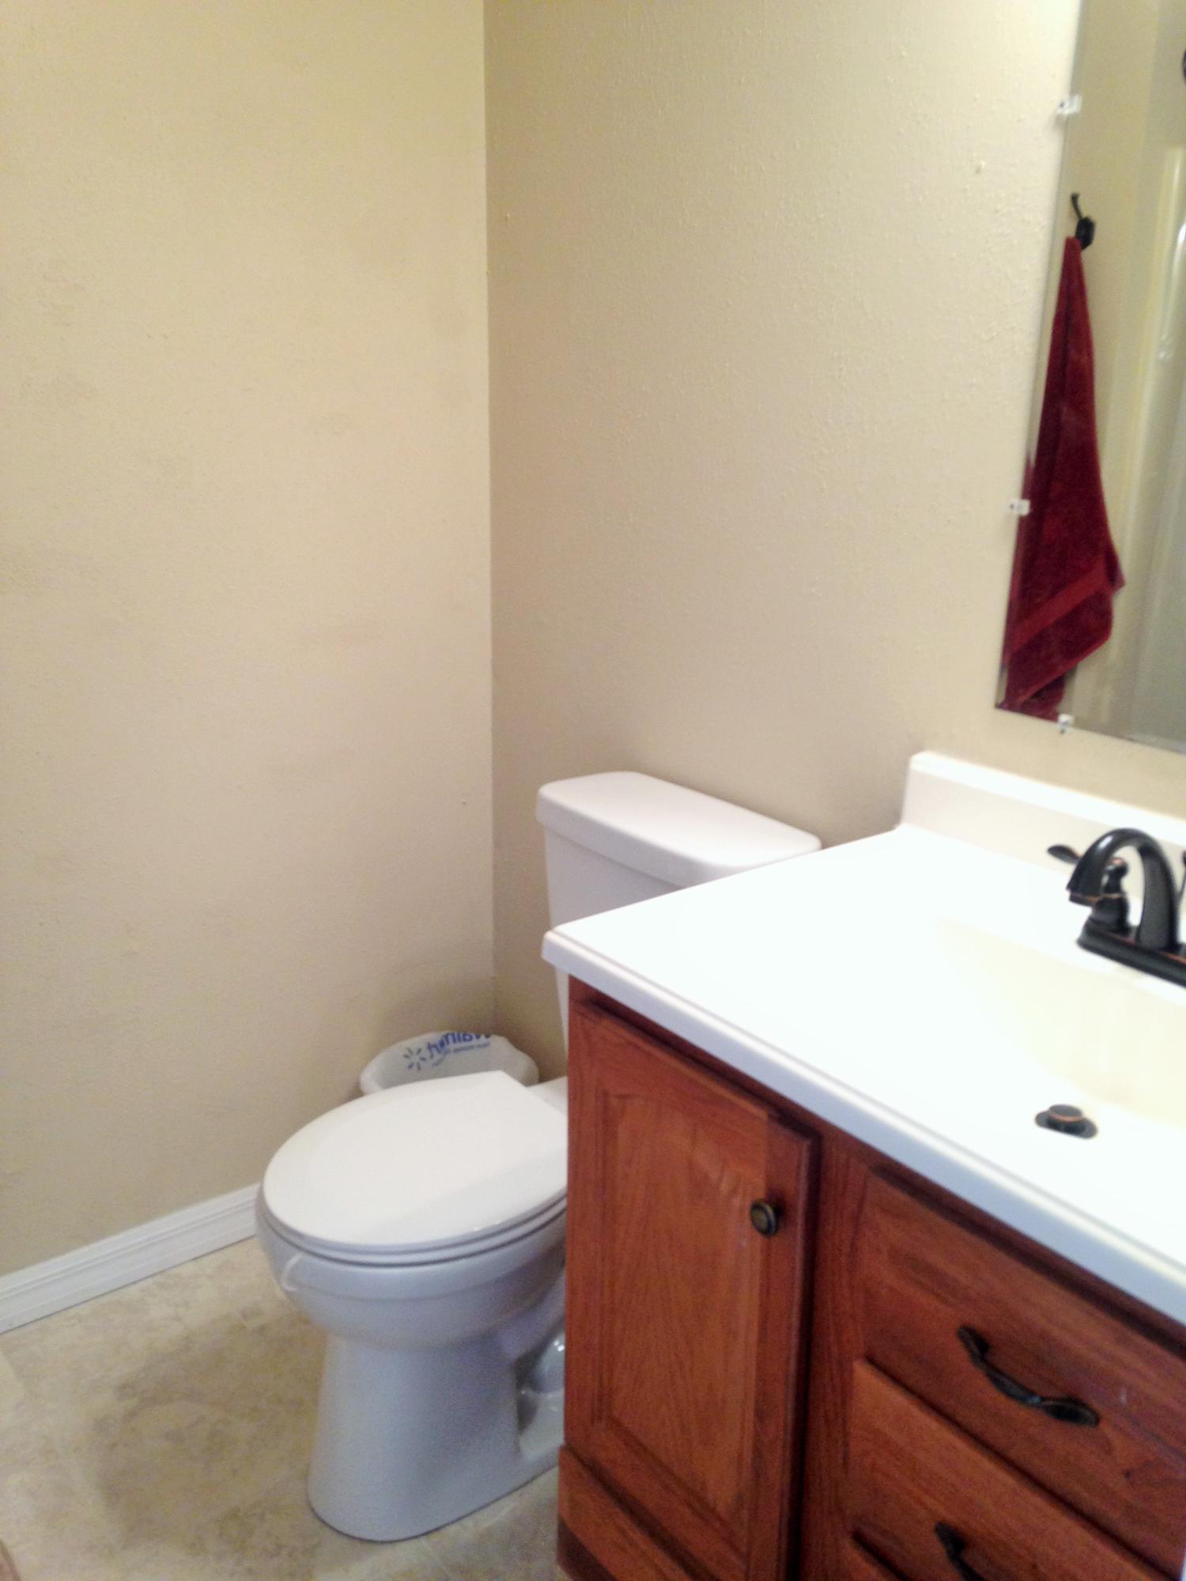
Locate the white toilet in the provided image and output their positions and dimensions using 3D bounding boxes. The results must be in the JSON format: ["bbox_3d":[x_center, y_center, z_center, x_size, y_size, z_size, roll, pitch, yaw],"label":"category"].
[{"bbox_3d":[-0.101,0.457,1.931,0.705,0.785,0.400,-14,23,-37],"label":"white toilet"}]

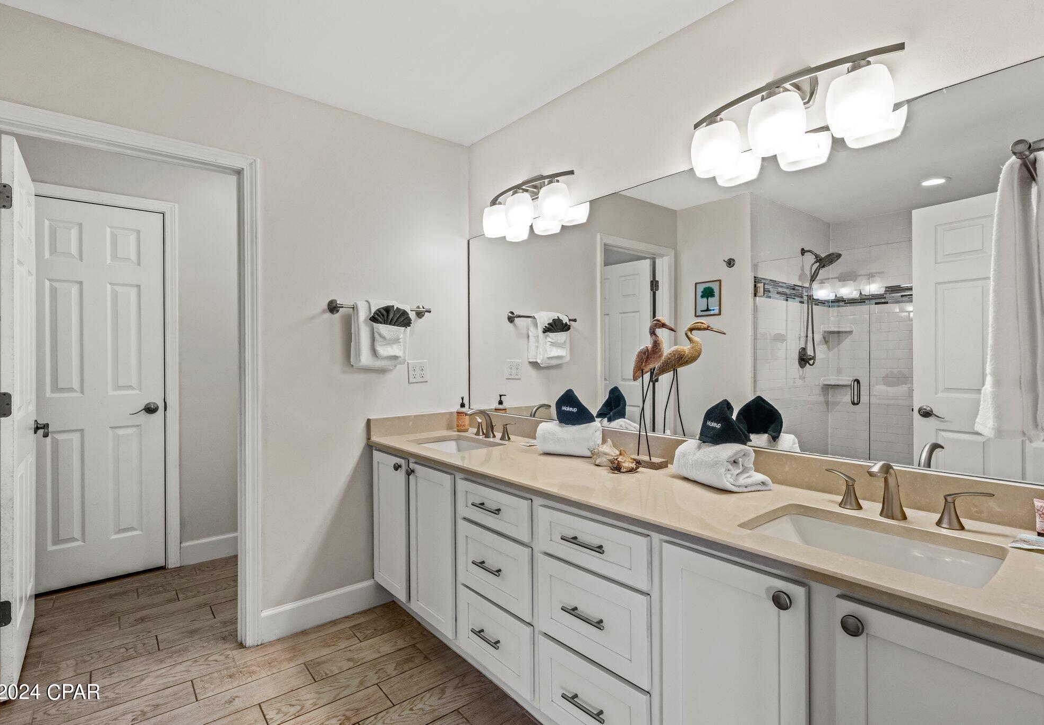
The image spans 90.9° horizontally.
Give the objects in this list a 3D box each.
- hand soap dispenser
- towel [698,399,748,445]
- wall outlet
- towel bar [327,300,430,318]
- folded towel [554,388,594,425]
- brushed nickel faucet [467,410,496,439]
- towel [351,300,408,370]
[{"bbox_3d":[-0.318,0.282,2.771,0.067,0.191,0.072,0,0,-7],"label":"hand soap dispenser"},{"bbox_3d":[0.641,0.189,1.632,0.118,0.146,0.158,0,0,-14],"label":"towel"},{"bbox_3d":[-0.551,0.051,2.729,0.116,0.116,0.008,0,0,-39],"label":"wall outlet"},{"bbox_3d":[-0.694,-0.267,2.565,0.520,0.068,0.080,0,0,-39],"label":"towel bar"},{"bbox_3d":[0.222,0.184,2.128,0.108,0.152,0.175,0,0,-36],"label":"folded towel"},{"bbox_3d":[-0.201,0.307,2.560,0.170,0.145,0.052,0,0,-39],"label":"brushed nickel faucet"},{"bbox_3d":[-0.688,-0.139,2.528,0.280,0.345,0.105,0,0,-39],"label":"towel"}]

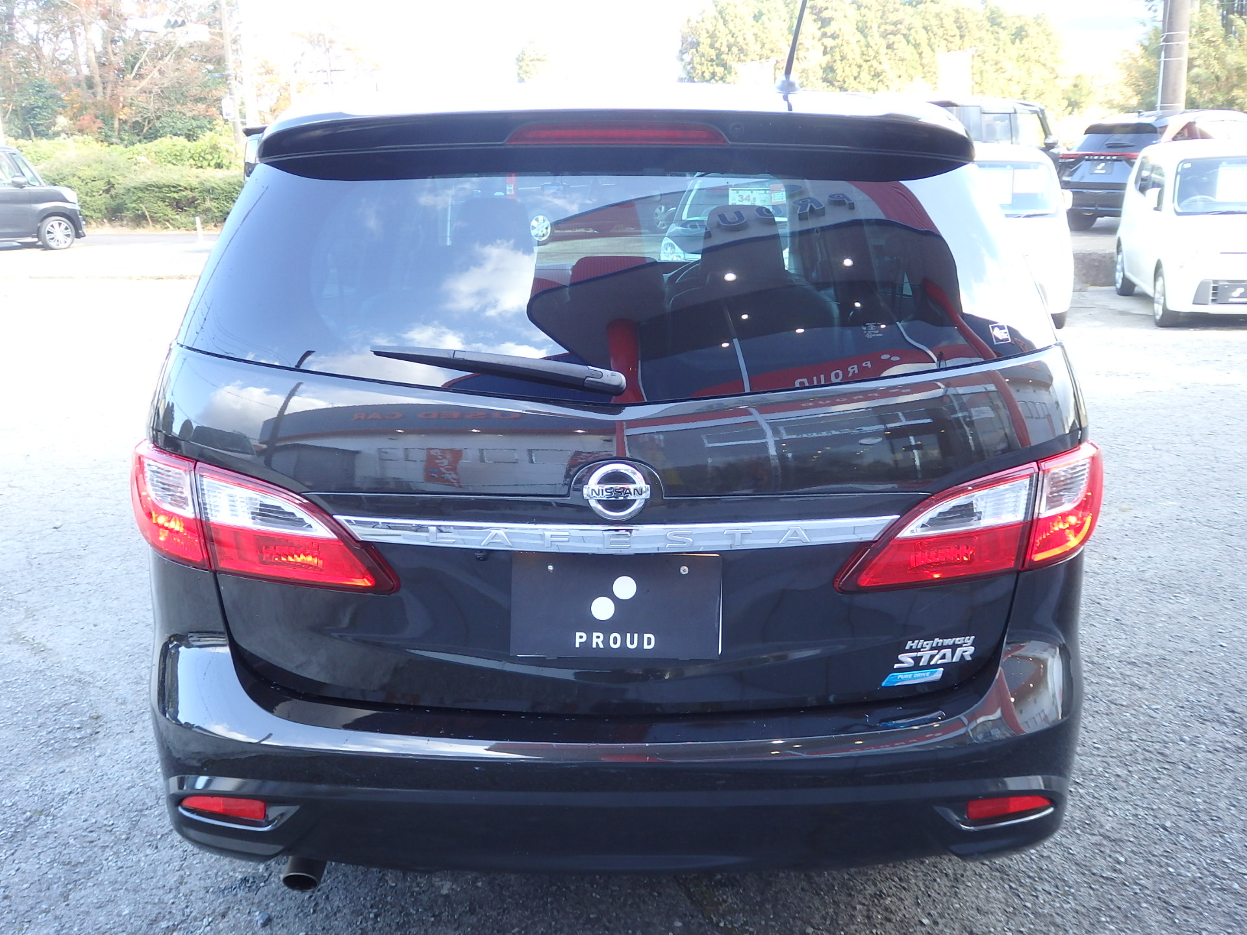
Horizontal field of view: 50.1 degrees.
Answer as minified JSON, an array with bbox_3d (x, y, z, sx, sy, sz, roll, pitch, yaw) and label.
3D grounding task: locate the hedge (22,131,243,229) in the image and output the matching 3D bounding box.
[{"bbox_3d":[-8.933,-5.293,24.751,5.200,1.700,2.000,-1,14,-4],"label":"hedge"}]

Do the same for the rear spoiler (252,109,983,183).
[{"bbox_3d":[-0.013,-0.555,2.309,1.220,0.125,0.250,0,14,0],"label":"rear spoiler"}]

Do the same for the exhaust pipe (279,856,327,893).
[{"bbox_3d":[-0.554,0.665,2.346,0.065,0.065,0.140,0,42,0],"label":"exhaust pipe"}]

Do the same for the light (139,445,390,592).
[{"bbox_3d":[-0.597,0.072,2.215,0.455,0.205,0.220,2,14,8],"label":"light"}]

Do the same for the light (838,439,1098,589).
[{"bbox_3d":[0.575,0.072,2.215,0.455,0.205,0.220,-2,14,-8],"label":"light"}]

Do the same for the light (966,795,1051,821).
[{"bbox_3d":[0.652,0.569,2.239,0.158,0.040,0.050,-3,14,-11],"label":"light"}]

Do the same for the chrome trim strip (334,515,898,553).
[{"bbox_3d":[-0.011,0.098,2.088,0.890,0.050,0.070,0,14,0],"label":"chrome trim strip"}]

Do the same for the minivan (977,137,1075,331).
[{"bbox_3d":[3.100,-2.222,12.324,1.520,1.540,3.400,3,14,11],"label":"minivan"}]

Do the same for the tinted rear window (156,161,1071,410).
[{"bbox_3d":[-0.011,-0.319,2.217,1.430,0.460,0.130,0,-20,0],"label":"tinted rear window"}]

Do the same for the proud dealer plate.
[{"bbox_3d":[-0.012,0.218,2.101,0.330,0.165,0.012,1,3,0],"label":"proud dealer plate"}]

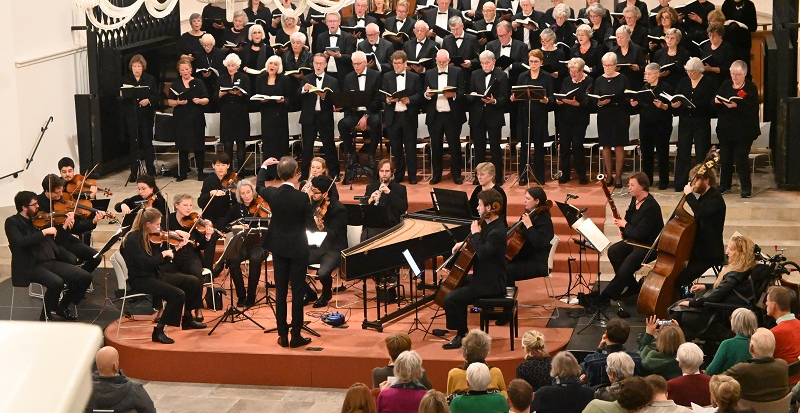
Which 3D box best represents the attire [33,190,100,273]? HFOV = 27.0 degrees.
[{"bbox_3d":[-3.683,0.417,18.400,0.780,1.040,0.540,3,10,25],"label":"attire"}]

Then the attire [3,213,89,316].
[{"bbox_3d":[-3.660,0.590,17.300,0.830,1.030,0.540,1,9,13],"label":"attire"}]

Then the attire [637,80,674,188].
[{"bbox_3d":[3.196,-0.893,20.798,0.470,1.310,0.370,4,11,30],"label":"attire"}]

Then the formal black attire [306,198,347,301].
[{"bbox_3d":[-0.796,0.446,17.800,0.500,1.050,0.700,3,10,27],"label":"formal black attire"}]

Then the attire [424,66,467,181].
[{"bbox_3d":[0.569,-1.045,21.490,0.560,1.500,0.420,0,9,6],"label":"attire"}]

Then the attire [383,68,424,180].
[{"bbox_3d":[0.018,-1.046,21.659,0.540,1.470,0.420,0,9,6],"label":"attire"}]

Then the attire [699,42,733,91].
[{"bbox_3d":[4.199,-1.528,22.109,0.480,1.320,0.400,4,11,30],"label":"attire"}]

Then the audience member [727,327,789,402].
[{"bbox_3d":[2.511,1.450,12.086,0.520,1.270,0.820,-4,9,-16],"label":"audience member"}]

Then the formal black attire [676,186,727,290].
[{"bbox_3d":[2.925,0.411,16.219,0.560,1.220,0.500,-5,10,-17],"label":"formal black attire"}]

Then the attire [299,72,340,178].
[{"bbox_3d":[-1.129,-1.080,22.638,0.550,1.483,0.400,-2,10,-3],"label":"attire"}]

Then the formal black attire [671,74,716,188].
[{"bbox_3d":[3.754,-0.941,21.206,0.540,1.480,0.420,3,10,25],"label":"formal black attire"}]

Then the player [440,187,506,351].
[{"bbox_3d":[0.692,0.568,15.475,0.680,1.440,0.530,2,10,19],"label":"player"}]

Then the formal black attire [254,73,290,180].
[{"bbox_3d":[-1.771,-1.095,22.817,0.480,1.481,0.400,-2,10,-5],"label":"formal black attire"}]

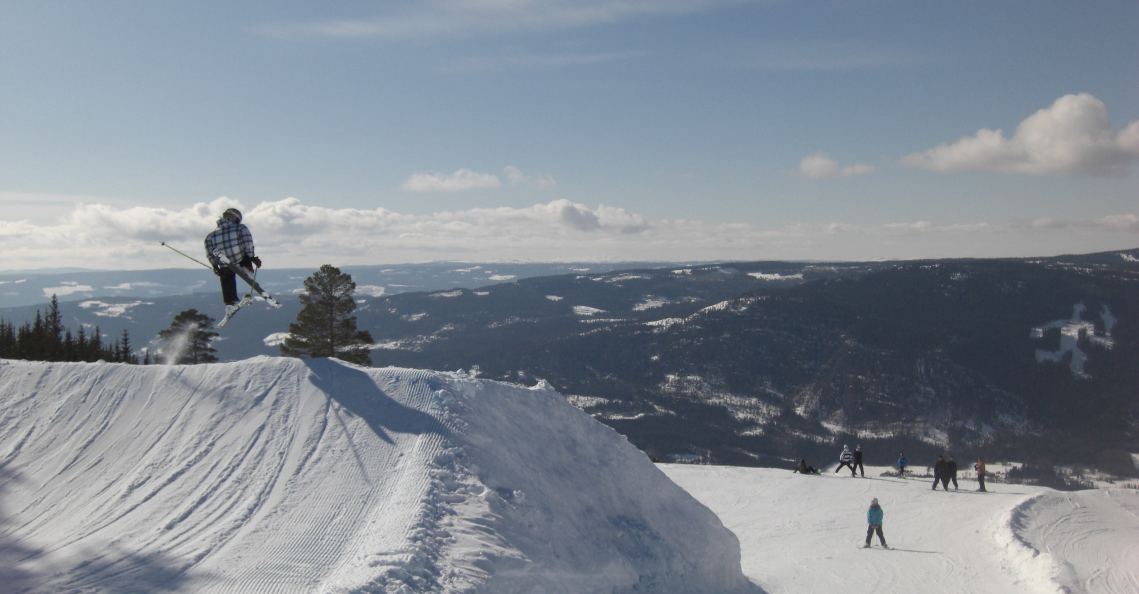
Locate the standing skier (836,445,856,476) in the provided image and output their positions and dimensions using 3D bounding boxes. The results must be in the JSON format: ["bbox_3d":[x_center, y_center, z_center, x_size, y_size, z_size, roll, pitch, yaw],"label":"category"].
[{"bbox_3d":[14.940,8.815,67.500,1.050,1.600,0.500,0,2,10],"label":"standing skier"}]

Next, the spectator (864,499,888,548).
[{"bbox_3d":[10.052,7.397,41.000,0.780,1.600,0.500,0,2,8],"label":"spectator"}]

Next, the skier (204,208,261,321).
[{"bbox_3d":[-5.105,-0.494,19.000,0.780,1.660,0.750,0,2,15],"label":"skier"}]

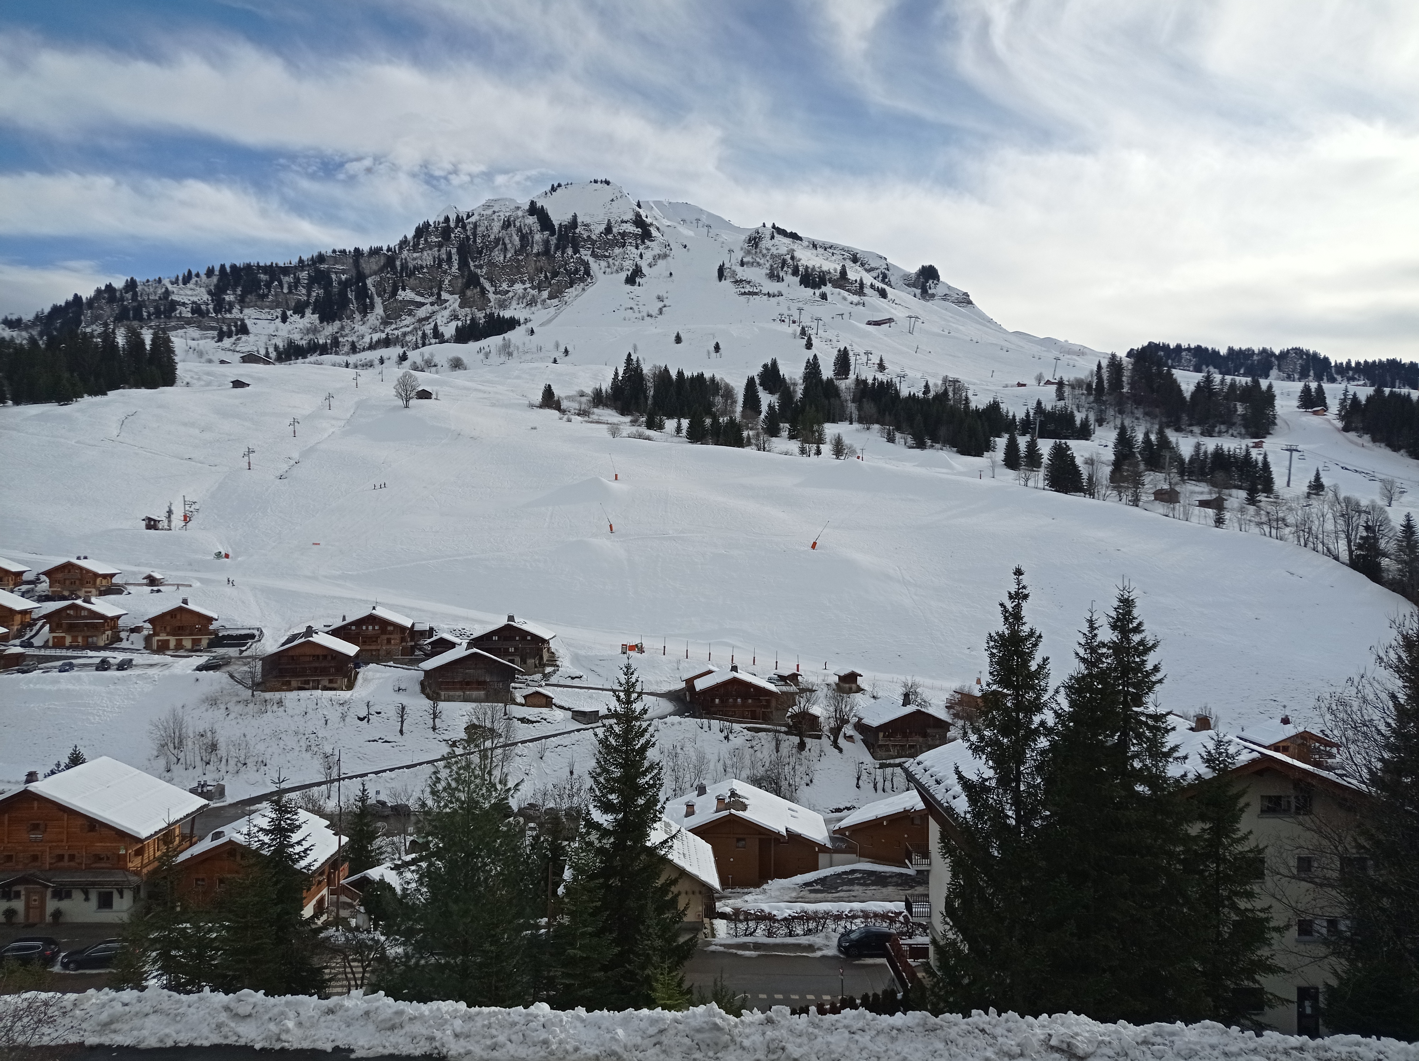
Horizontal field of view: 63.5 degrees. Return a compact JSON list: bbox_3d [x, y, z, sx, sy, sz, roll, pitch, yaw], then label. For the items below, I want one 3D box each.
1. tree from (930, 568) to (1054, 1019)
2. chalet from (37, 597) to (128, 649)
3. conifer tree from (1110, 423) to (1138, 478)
[{"bbox_3d":[10.902,10.360,42.000,5.000,18.040,5.000,0,-1,0],"label":"tree"},{"bbox_3d":[-123.990,18.181,227.000,13.000,9.200,12.000,0,-1,-12],"label":"chalet"},{"bbox_3d":[144.625,-27.665,400.000,9.500,19.730,9.500,0,1,0],"label":"conifer tree"}]

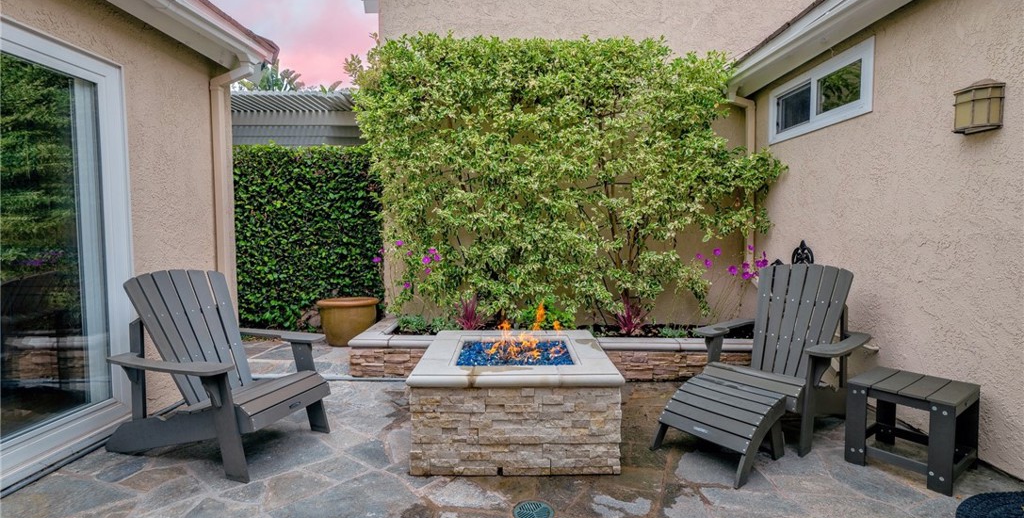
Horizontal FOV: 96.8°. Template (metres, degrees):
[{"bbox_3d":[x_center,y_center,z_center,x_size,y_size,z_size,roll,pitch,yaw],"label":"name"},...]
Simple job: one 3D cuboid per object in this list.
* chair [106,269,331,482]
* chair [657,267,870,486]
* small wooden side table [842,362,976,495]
[{"bbox_3d":[-1.610,0.544,2.519,1.029,0.964,0.750,1,4,18],"label":"chair"},{"bbox_3d":[1.511,0.538,2.714,1.559,0.964,0.750,-3,5,-38],"label":"chair"},{"bbox_3d":[2.020,0.842,2.302,0.422,0.411,0.416,-2,4,-35],"label":"small wooden side table"}]

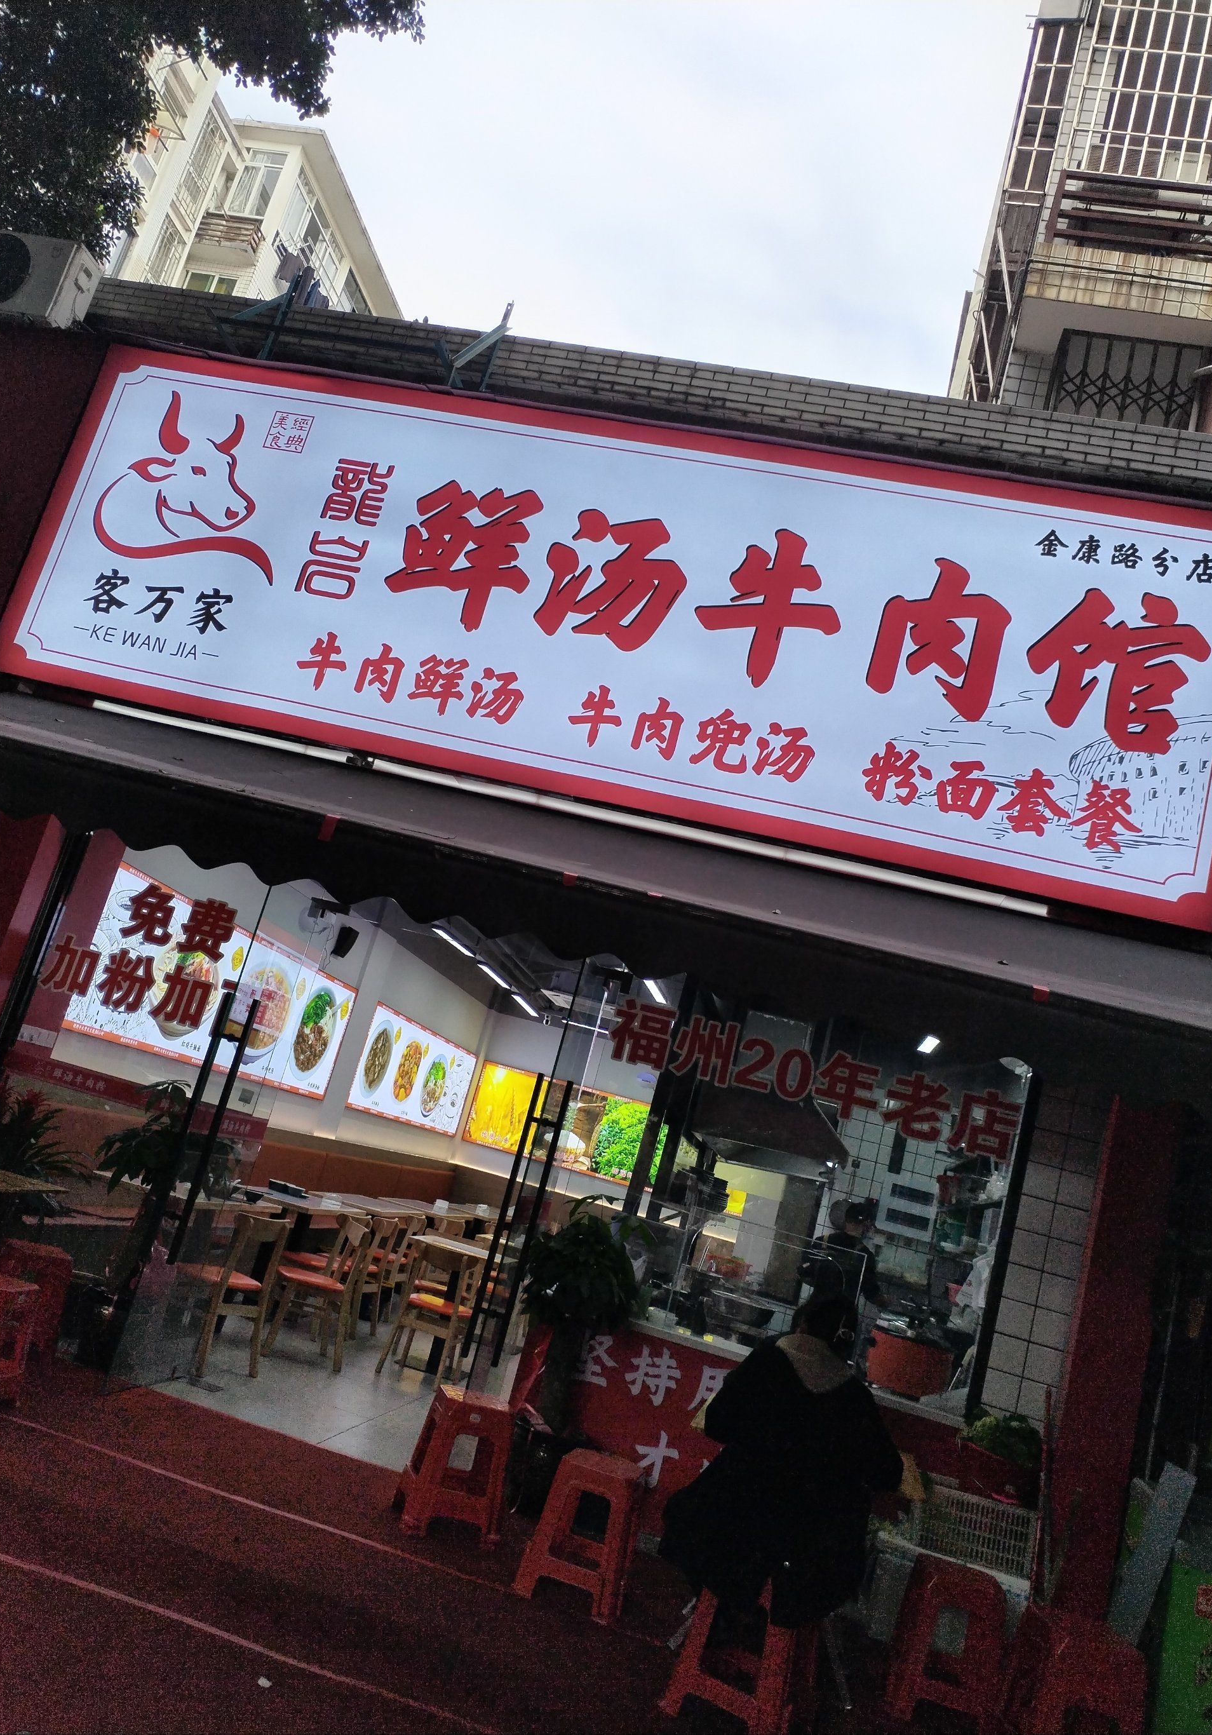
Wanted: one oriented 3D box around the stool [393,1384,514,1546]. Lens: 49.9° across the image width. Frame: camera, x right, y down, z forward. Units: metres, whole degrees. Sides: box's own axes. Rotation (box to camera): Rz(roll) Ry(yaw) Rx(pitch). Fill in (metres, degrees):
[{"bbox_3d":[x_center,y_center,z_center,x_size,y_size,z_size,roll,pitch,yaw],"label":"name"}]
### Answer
[{"bbox_3d":[-0.589,2.394,5.236,0.360,0.465,0.340,18,-13,-12],"label":"stool"}]

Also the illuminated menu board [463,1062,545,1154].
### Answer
[{"bbox_3d":[-1.187,2.883,15.560,0.850,0.950,0.050,13,-13,11],"label":"illuminated menu board"}]

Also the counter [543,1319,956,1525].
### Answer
[{"bbox_3d":[0.571,2.625,5.876,1.860,0.900,0.580,13,-13,11],"label":"counter"}]

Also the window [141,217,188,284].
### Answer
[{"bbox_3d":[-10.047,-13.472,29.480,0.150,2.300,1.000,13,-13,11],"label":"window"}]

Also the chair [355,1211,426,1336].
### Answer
[{"bbox_3d":[-1.760,3.014,9.954,0.490,0.785,0.430,13,-13,11],"label":"chair"}]

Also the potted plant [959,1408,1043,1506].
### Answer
[{"bbox_3d":[1.611,2.410,5.355,0.310,0.300,0.290,13,-13,11],"label":"potted plant"}]

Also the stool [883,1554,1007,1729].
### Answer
[{"bbox_3d":[1.183,2.735,4.645,0.360,0.465,0.340,16,-13,-4],"label":"stool"}]

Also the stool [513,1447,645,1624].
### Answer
[{"bbox_3d":[-0.078,2.424,4.777,0.360,0.465,0.340,13,-13,8],"label":"stool"}]

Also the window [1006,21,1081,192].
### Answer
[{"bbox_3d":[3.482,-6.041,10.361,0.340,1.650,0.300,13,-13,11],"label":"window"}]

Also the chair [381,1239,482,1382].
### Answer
[{"bbox_3d":[-1.063,2.763,8.082,0.430,0.785,0.490,12,-13,13],"label":"chair"}]

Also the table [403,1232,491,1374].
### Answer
[{"bbox_3d":[-1.025,2.913,8.624,0.650,0.760,0.650,13,-13,11],"label":"table"}]

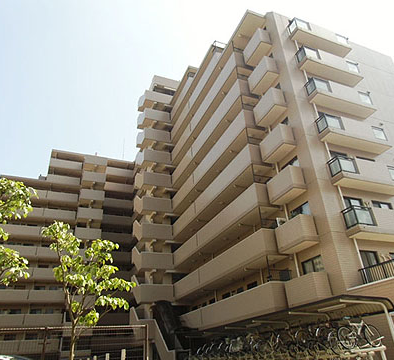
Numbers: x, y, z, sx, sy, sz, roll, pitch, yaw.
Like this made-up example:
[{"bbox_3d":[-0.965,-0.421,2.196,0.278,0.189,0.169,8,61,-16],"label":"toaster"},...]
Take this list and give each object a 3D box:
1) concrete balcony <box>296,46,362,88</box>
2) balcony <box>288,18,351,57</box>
[{"bbox_3d":[8.970,-7.594,22.409,4.655,1.258,0.825,9,-31,-21],"label":"concrete balcony"},{"bbox_3d":[8.574,-9.827,23.196,4.529,1.216,0.819,8,-31,-21],"label":"balcony"}]

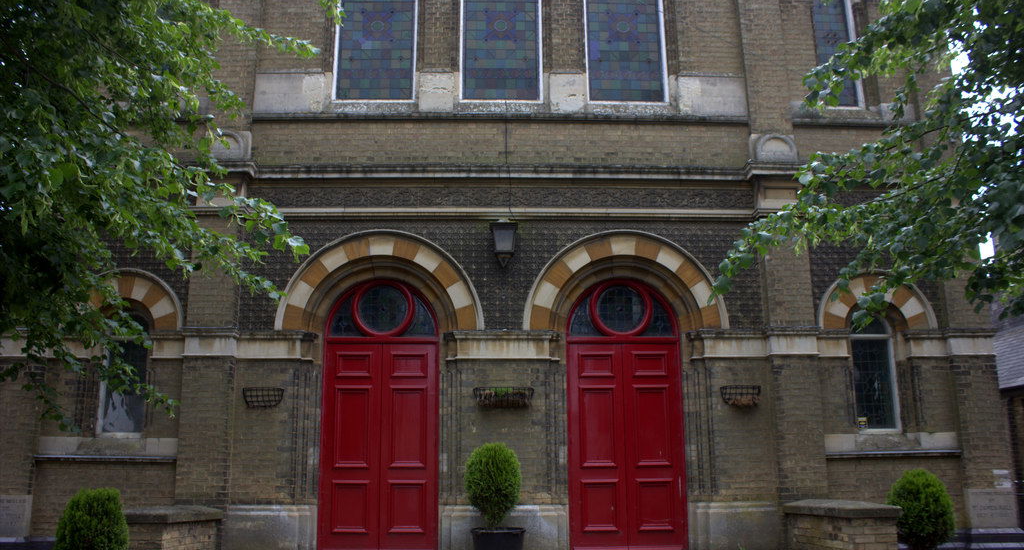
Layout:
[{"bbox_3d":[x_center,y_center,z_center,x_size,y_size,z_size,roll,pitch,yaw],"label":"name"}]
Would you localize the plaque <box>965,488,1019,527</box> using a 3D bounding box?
[{"bbox_3d":[5.793,2.822,9.621,0.596,0.446,0.060,0,-12,-2],"label":"plaque"}]

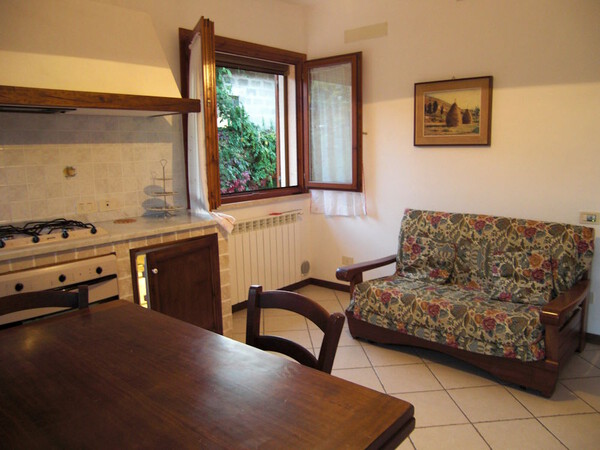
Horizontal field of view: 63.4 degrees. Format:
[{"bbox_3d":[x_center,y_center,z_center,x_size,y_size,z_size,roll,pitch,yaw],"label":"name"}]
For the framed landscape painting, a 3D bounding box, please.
[{"bbox_3d":[1.148,-0.844,3.686,0.606,0.491,0.032,8,13,40],"label":"framed landscape painting"}]

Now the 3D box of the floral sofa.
[{"bbox_3d":[1.103,0.410,3.323,1.424,0.829,0.931,8,13,40],"label":"floral sofa"}]

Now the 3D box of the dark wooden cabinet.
[{"bbox_3d":[-0.873,0.436,2.975,0.539,0.755,0.588,8,13,40],"label":"dark wooden cabinet"}]

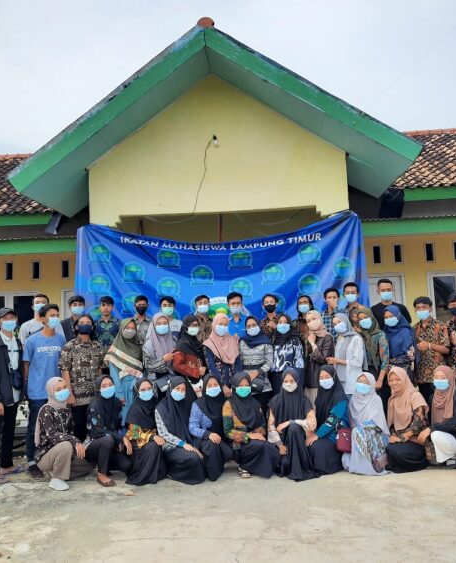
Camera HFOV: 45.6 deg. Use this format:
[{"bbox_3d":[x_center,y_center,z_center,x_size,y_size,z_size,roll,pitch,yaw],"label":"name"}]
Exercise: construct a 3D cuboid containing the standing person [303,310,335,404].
[{"bbox_3d":[0.974,1.078,5.670,0.420,1.543,0.330,-6,-7,30],"label":"standing person"}]

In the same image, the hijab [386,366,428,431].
[{"bbox_3d":[1.718,1.123,5.200,0.370,0.590,0.360,-5,-5,28],"label":"hijab"}]

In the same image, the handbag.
[{"bbox_3d":[1.107,1.502,5.150,0.185,0.245,0.090,-3,-4,8],"label":"handbag"}]

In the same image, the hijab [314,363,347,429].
[{"bbox_3d":[1.012,1.145,5.350,0.330,0.570,0.300,-4,-5,26],"label":"hijab"}]

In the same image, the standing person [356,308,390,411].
[{"bbox_3d":[1.531,1.062,5.673,0.410,1.531,0.290,-7,-8,35],"label":"standing person"}]

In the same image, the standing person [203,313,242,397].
[{"bbox_3d":[-0.033,1.127,5.992,0.450,1.568,0.310,-2,-4,-2],"label":"standing person"}]

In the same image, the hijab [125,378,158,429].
[{"bbox_3d":[-0.830,1.171,5.200,0.330,0.470,0.330,-2,-4,-8],"label":"hijab"}]

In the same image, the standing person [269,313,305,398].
[{"bbox_3d":[0.692,1.114,5.993,0.420,1.542,0.290,-3,-4,13],"label":"standing person"}]

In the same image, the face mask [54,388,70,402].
[{"bbox_3d":[-1.536,1.052,5.000,0.135,0.110,0.080,-9,-5,-37],"label":"face mask"}]

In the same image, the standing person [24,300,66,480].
[{"bbox_3d":[-1.936,1.101,5.677,0.460,1.746,0.340,3,-8,-42],"label":"standing person"}]

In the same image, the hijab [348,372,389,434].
[{"bbox_3d":[1.340,1.165,5.130,0.370,0.570,0.310,-4,-5,26],"label":"hijab"}]

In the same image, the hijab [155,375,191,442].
[{"bbox_3d":[-0.533,1.249,5.299,0.370,0.655,0.310,-1,-6,-14],"label":"hijab"}]

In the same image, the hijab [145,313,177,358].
[{"bbox_3d":[-0.716,0.573,5.750,0.310,0.480,0.290,-1,-6,-12],"label":"hijab"}]

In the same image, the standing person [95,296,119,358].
[{"bbox_3d":[-1.435,1.016,6.539,0.450,1.660,0.290,-2,-4,-5],"label":"standing person"}]

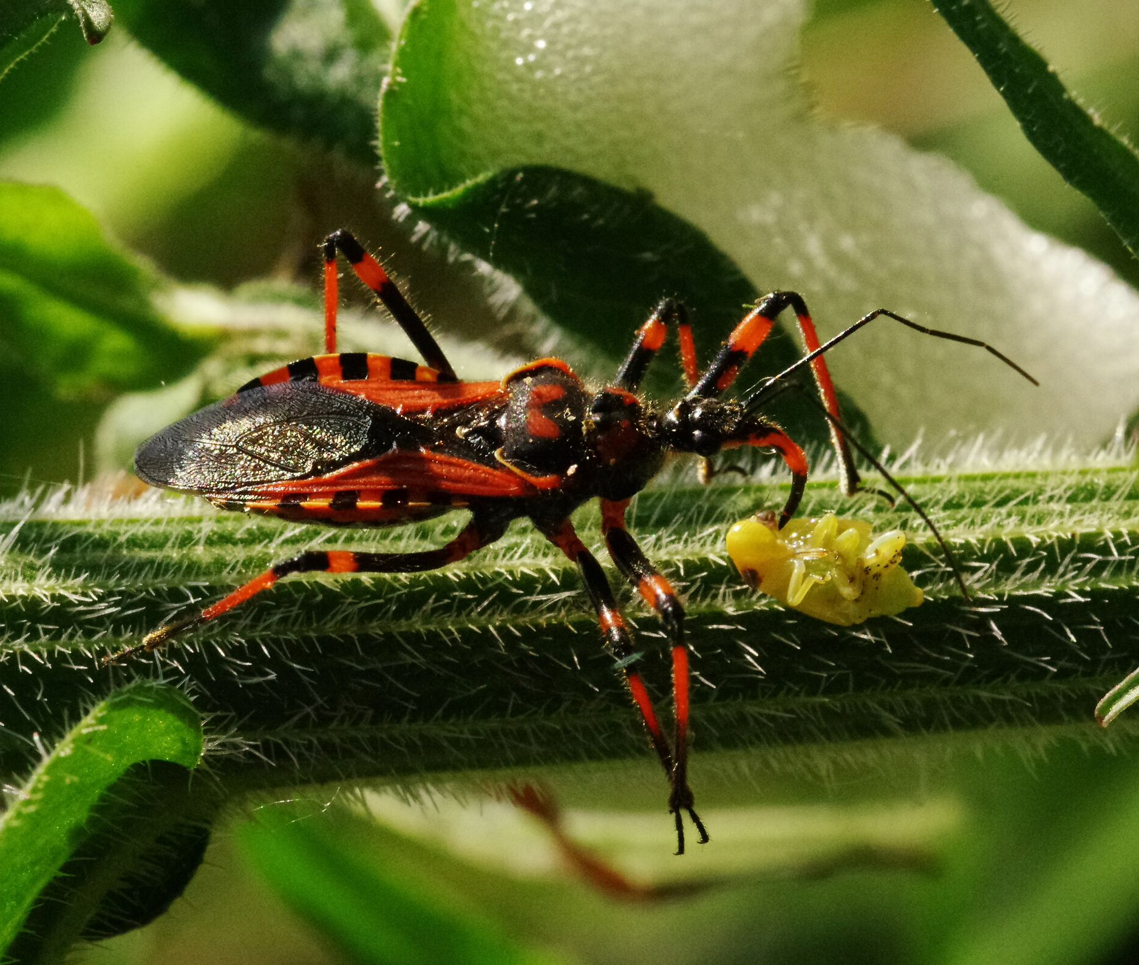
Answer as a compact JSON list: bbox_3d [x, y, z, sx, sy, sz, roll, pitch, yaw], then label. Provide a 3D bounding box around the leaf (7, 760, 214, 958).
[{"bbox_3d":[-0.012,0.010,0.159,0.007,0.005,0.003,-47,20,0],"label":"leaf"}]

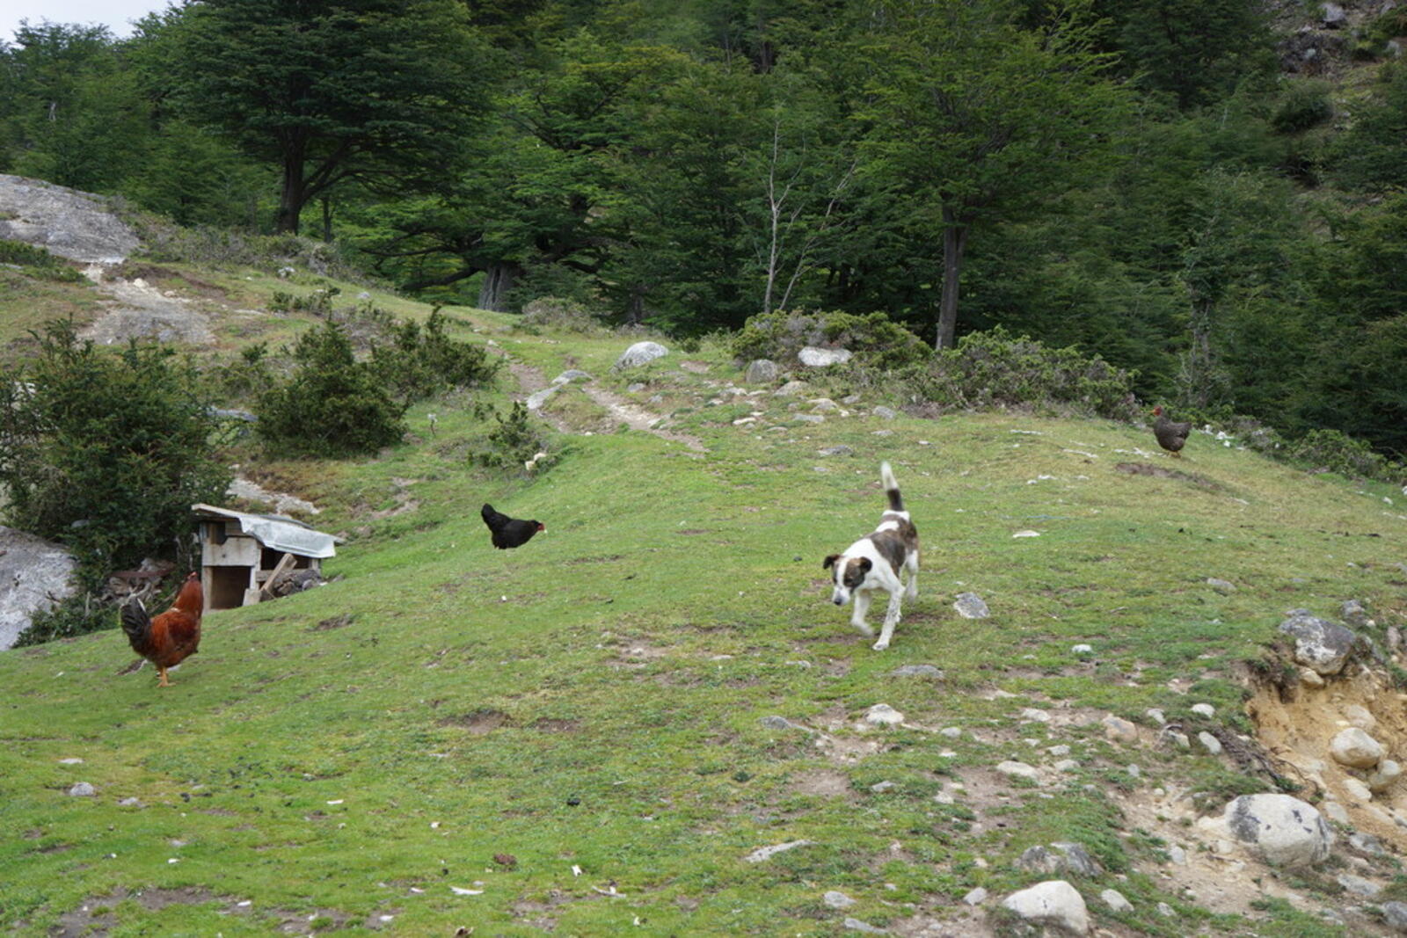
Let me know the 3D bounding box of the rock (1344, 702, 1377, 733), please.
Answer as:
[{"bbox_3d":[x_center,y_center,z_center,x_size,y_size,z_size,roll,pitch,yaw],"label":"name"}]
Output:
[{"bbox_3d":[2.605,0.987,9.300,0.127,0.108,0.120,0,2,0],"label":"rock"}]

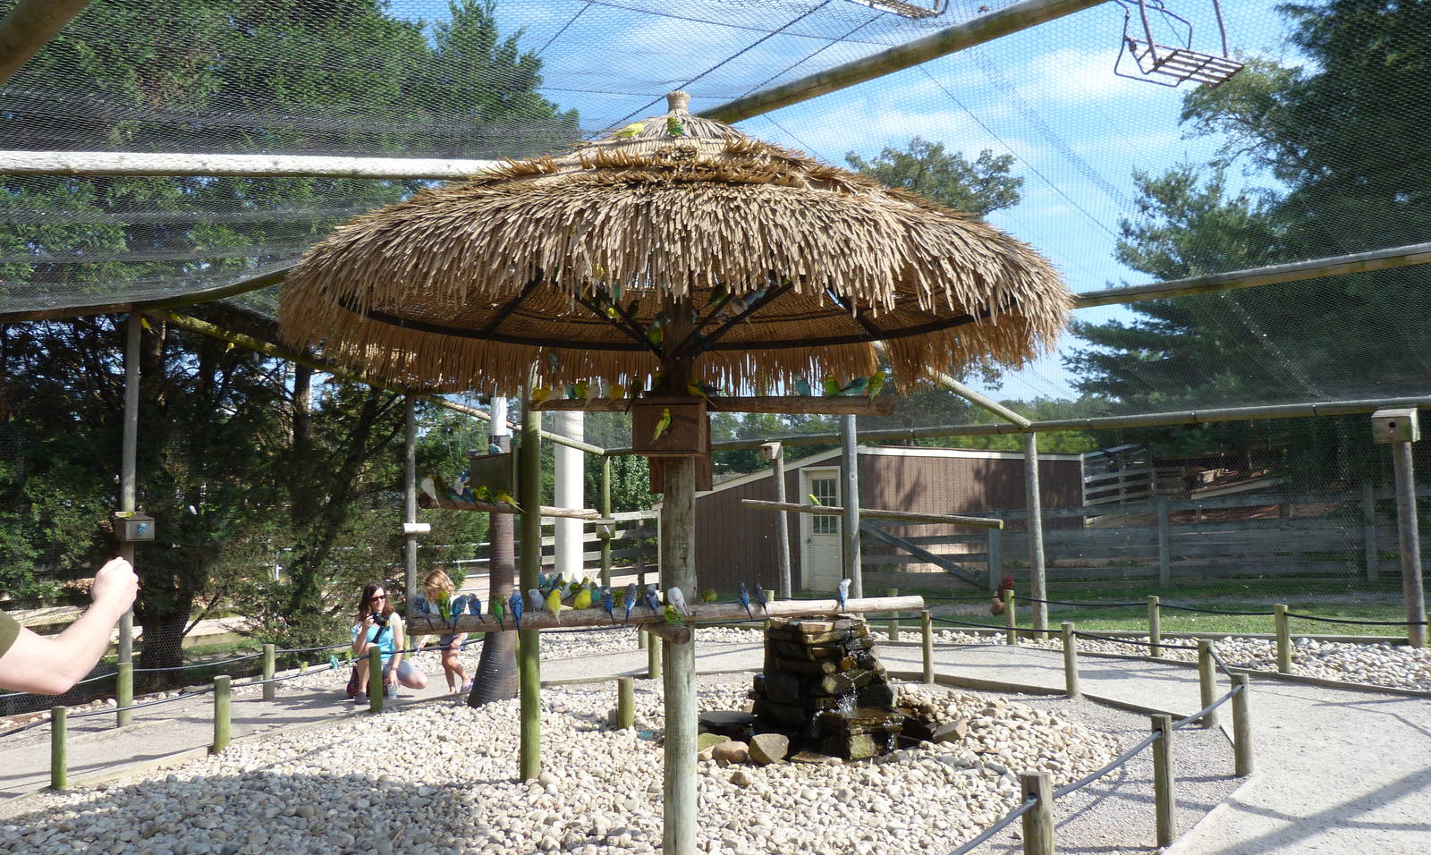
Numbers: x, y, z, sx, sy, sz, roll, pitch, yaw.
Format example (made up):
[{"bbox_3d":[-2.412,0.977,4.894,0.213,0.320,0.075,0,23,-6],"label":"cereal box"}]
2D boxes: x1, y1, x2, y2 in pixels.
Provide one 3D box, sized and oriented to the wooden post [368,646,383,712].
[{"bbox_3d":[-2.849,2.101,8.663,0.105,0.523,0.105,0,-5,-18],"label":"wooden post"}]

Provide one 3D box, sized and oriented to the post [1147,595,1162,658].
[{"bbox_3d":[4.275,1.937,10.054,0.101,0.585,0.101,-2,-5,22],"label":"post"}]

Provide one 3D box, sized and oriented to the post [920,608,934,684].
[{"bbox_3d":[1.859,1.915,9.055,0.093,0.611,0.093,-2,-4,11],"label":"post"}]

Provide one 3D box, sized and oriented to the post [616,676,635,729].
[{"bbox_3d":[-0.663,2.032,7.661,0.115,0.368,0.115,-1,-5,-5],"label":"post"}]

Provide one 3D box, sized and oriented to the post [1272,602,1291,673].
[{"bbox_3d":[5.089,1.891,9.269,0.112,0.606,0.112,-4,-5,28],"label":"post"}]

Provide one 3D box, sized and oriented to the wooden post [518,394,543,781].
[{"bbox_3d":[-1.107,0.909,6.210,0.116,2.351,0.116,-1,-4,0],"label":"wooden post"}]

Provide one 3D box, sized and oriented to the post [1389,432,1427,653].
[{"bbox_3d":[7.098,1.137,10.558,0.178,2.167,0.178,-4,-6,34],"label":"post"}]

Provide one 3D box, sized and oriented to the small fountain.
[{"bbox_3d":[0.786,1.713,7.034,0.980,0.801,0.920,0,-5,-20],"label":"small fountain"}]

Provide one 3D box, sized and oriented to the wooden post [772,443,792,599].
[{"bbox_3d":[0.847,1.342,12.947,0.133,2.332,0.133,-2,-5,4],"label":"wooden post"}]

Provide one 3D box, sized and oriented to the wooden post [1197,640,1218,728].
[{"bbox_3d":[3.414,1.775,7.164,0.101,0.591,0.101,-3,-5,25],"label":"wooden post"}]

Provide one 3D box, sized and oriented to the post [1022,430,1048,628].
[{"bbox_3d":[3.736,1.247,12.053,0.144,2.376,0.144,-3,-5,17],"label":"post"}]

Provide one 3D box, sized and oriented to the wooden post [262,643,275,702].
[{"bbox_3d":[-4.046,2.208,9.361,0.104,0.501,0.104,1,-5,-23],"label":"wooden post"}]

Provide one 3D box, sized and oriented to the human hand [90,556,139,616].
[{"bbox_3d":[-1.105,0.295,1.900,0.090,0.110,0.085,2,-6,-38],"label":"human hand"}]

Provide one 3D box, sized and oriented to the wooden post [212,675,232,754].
[{"bbox_3d":[-3.369,1.964,7.065,0.106,0.504,0.106,1,-5,-25],"label":"wooden post"}]

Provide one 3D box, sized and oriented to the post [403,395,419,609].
[{"bbox_3d":[-3.484,0.990,11.835,0.107,2.713,0.107,-1,-4,0],"label":"post"}]

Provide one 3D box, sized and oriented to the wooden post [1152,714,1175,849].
[{"bbox_3d":[2.034,1.601,4.686,0.090,0.565,0.090,-2,-5,22],"label":"wooden post"}]

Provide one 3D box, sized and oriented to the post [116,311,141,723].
[{"bbox_3d":[-5.089,0.678,8.987,0.124,3.432,0.124,1,-5,-29],"label":"post"}]

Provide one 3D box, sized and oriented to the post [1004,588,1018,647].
[{"bbox_3d":[3.189,2.049,11.167,0.108,0.607,0.108,-3,-5,15],"label":"post"}]

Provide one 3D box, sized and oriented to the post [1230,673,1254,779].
[{"bbox_3d":[2.965,1.674,5.811,0.096,0.539,0.096,-2,-5,26],"label":"post"}]

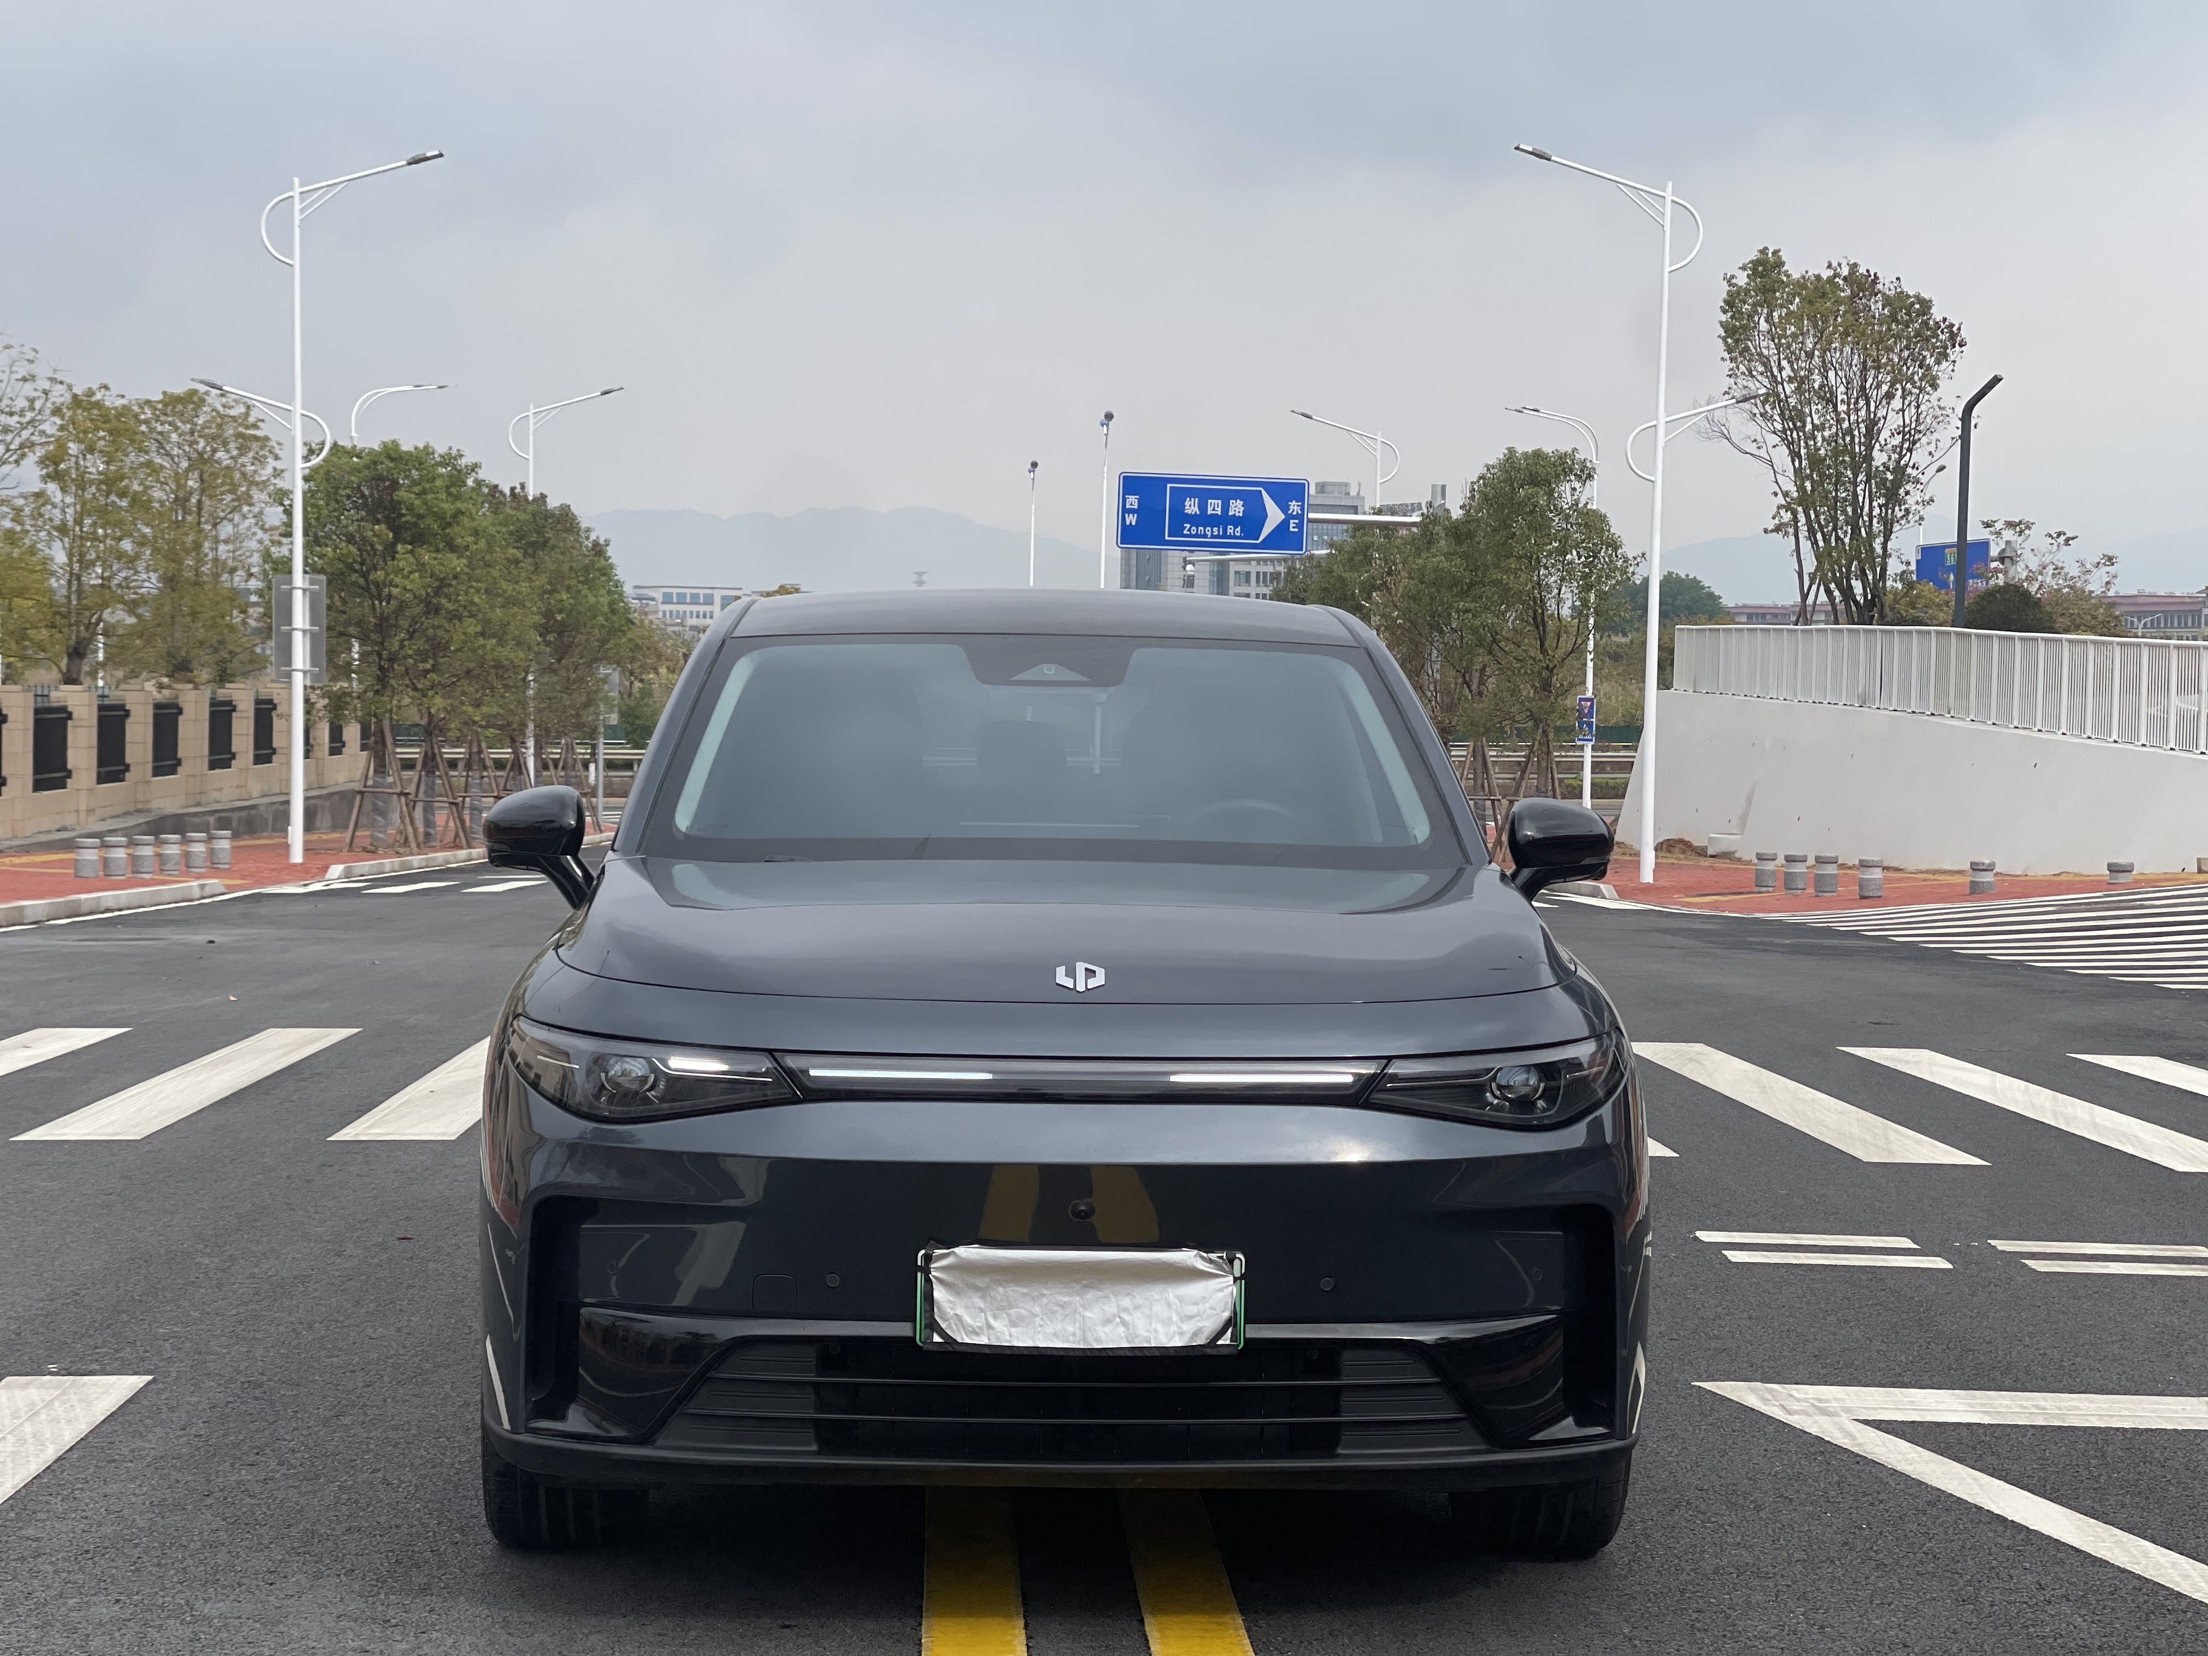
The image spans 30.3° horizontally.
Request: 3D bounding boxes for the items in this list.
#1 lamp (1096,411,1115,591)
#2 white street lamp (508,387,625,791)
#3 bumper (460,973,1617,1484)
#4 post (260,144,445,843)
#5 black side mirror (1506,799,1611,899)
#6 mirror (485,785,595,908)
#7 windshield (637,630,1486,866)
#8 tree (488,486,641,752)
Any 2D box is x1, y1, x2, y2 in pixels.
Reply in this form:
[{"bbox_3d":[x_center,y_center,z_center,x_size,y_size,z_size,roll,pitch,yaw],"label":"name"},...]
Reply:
[{"bbox_3d":[-0.038,-4.659,90.000,0.350,9.100,2.200,1,1,-1],"label":"lamp"},{"bbox_3d":[-10.820,-4.307,82.200,2.400,9.100,0.320,1,1,-2],"label":"white street lamp"},{"bbox_3d":[-0.044,0.612,6.358,1.900,0.730,0.620,1,1,-2],"label":"bumper"},{"bbox_3d":[-9.650,-4.114,52.200,2.450,9.100,0.320,1,1,-2],"label":"post"},{"bbox_3d":[0.863,0.039,7.750,0.220,0.205,0.170,1,1,-2],"label":"black side mirror"},{"bbox_3d":[-1.060,0.034,7.680,0.220,0.220,0.170,1,1,-2],"label":"mirror"},{"bbox_3d":[-0.095,-0.157,7.790,1.570,0.500,0.860,1,1,-2],"label":"windshield"},{"bbox_3d":[-12.168,-3.985,92.000,3.600,7.400,3.500,1,1,0],"label":"tree"}]

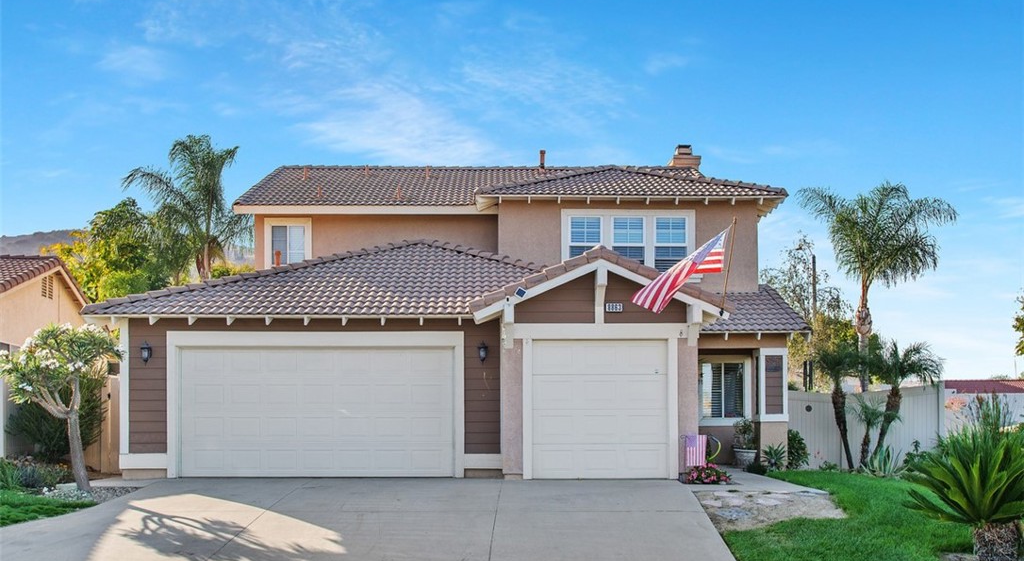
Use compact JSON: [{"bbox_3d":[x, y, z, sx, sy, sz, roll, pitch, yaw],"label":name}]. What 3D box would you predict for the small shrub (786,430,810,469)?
[{"bbox_3d":[5.344,3.174,18.700,0.480,0.740,0.460,0,-2,0],"label":"small shrub"}]

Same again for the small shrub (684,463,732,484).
[{"bbox_3d":[3.020,2.966,15.300,0.720,0.310,0.620,0,-3,0],"label":"small shrub"}]

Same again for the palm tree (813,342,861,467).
[{"bbox_3d":[6.316,2.391,19.200,1.020,2.500,1.020,0,-3,0],"label":"palm tree"}]

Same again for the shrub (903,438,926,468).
[{"bbox_3d":[7.803,3.373,19.300,0.480,0.560,0.450,0,-2,0],"label":"shrub"}]

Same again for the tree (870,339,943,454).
[{"bbox_3d":[7.727,2.382,19.600,1.500,2.460,1.400,0,-2,0],"label":"tree"}]

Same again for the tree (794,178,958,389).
[{"bbox_3d":[10.279,0.816,28.000,4.400,7.100,4.200,0,-3,0],"label":"tree"}]

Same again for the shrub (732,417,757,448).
[{"bbox_3d":[4.390,2.889,18.800,0.460,0.600,0.460,0,-3,0],"label":"shrub"}]

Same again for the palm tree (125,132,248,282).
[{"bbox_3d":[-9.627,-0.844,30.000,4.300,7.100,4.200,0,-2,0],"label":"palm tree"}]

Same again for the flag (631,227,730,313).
[{"bbox_3d":[2.454,-0.146,14.500,1.450,1.250,0.500,0,-2,0],"label":"flag"}]

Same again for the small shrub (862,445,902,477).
[{"bbox_3d":[6.773,3.309,18.200,0.780,0.580,0.750,0,-3,0],"label":"small shrub"}]

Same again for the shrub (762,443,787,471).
[{"bbox_3d":[4.799,3.236,18.200,0.460,0.520,0.450,0,-2,0],"label":"shrub"}]

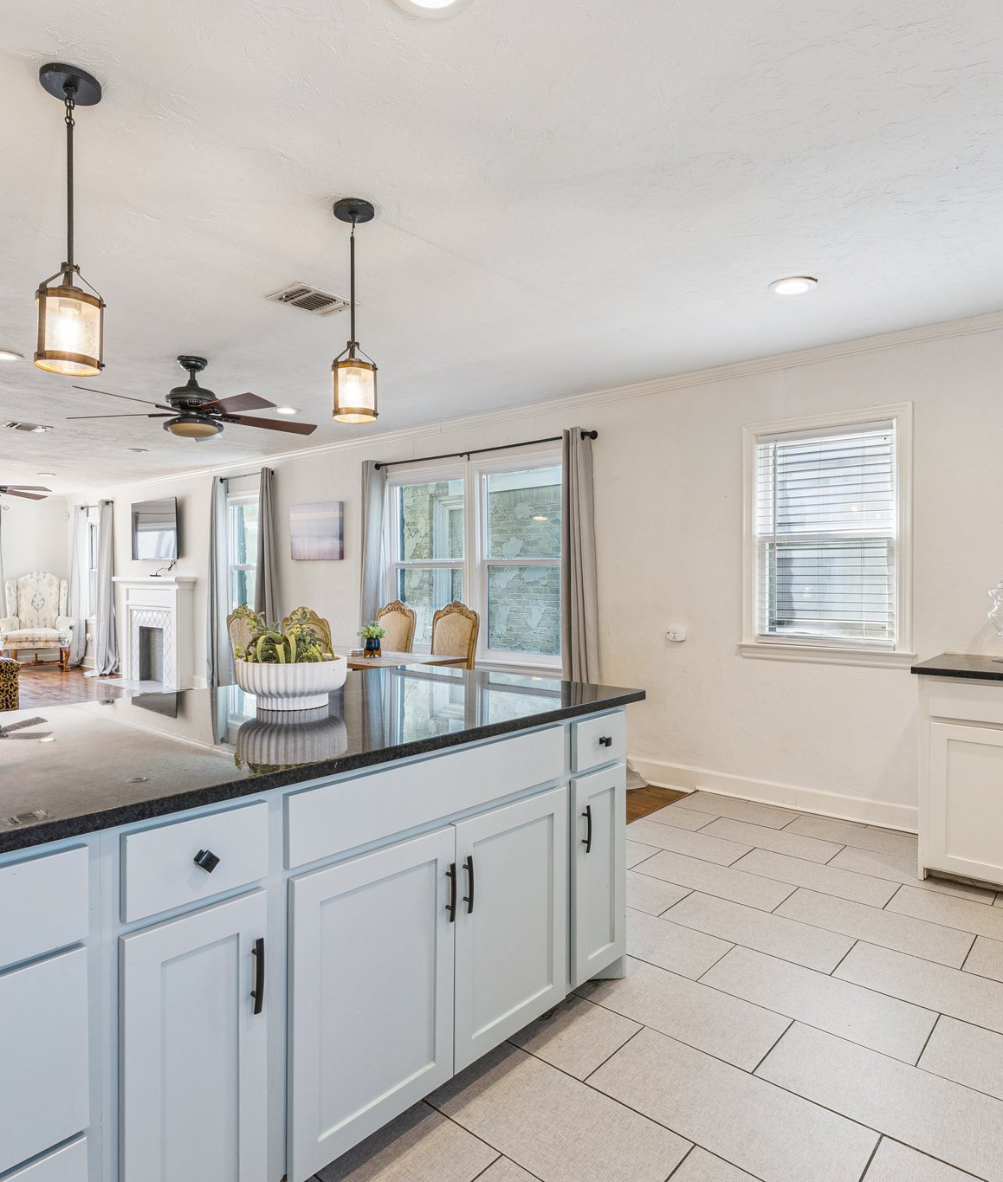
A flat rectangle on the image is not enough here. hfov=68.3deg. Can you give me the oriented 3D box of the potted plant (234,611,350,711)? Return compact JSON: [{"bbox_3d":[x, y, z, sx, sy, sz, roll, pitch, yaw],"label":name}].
[{"bbox_3d":[-0.548,0.165,1.940,0.275,0.270,0.275,0,1,0],"label":"potted plant"}]

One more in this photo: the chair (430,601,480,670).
[{"bbox_3d":[-0.469,0.620,4.798,0.500,1.085,0.600,1,1,41],"label":"chair"}]

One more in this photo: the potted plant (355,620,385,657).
[{"bbox_3d":[-0.800,0.294,4.565,0.180,0.225,0.180,0,1,0],"label":"potted plant"}]

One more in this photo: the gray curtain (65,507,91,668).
[{"bbox_3d":[-5.985,-0.076,10.436,0.620,2.280,0.170,1,1,41],"label":"gray curtain"}]

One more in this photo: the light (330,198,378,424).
[{"bbox_3d":[-0.482,-0.906,2.428,0.150,0.705,0.150,0,1,0],"label":"light"}]

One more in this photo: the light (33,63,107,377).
[{"bbox_3d":[-1.058,-0.896,1.813,0.150,0.705,0.150,1,1,41],"label":"light"}]

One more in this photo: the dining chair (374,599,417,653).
[{"bbox_3d":[-0.921,0.613,5.193,0.500,1.085,0.600,1,1,41],"label":"dining chair"}]

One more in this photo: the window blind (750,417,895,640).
[{"bbox_3d":[1.708,-0.286,3.928,0.690,1.140,0.055,1,1,41],"label":"window blind"}]

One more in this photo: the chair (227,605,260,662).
[{"bbox_3d":[-1.322,0.623,4.502,0.510,1.090,0.600,1,1,41],"label":"chair"}]

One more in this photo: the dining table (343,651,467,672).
[{"bbox_3d":[-0.936,0.786,4.671,1.400,0.760,0.850,1,1,41],"label":"dining table"}]

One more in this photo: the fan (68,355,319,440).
[{"bbox_3d":[-1.690,-1.055,4.063,1.360,0.445,1.360,1,1,41],"label":"fan"}]

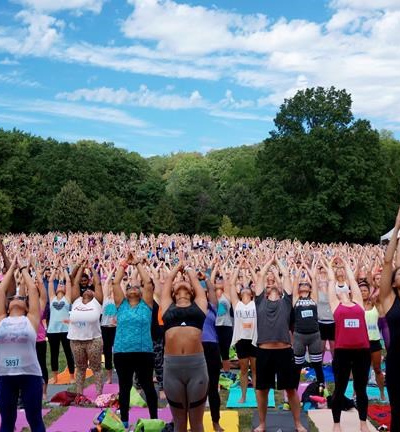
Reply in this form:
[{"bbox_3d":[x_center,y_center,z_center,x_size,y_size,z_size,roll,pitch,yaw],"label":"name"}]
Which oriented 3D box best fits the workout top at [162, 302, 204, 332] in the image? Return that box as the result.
[{"bbox_3d":[-0.123,0.757,5.650,0.330,0.240,0.240,0,-20,0],"label":"workout top"}]

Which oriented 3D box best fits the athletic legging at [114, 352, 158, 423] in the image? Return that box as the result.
[{"bbox_3d":[-0.698,1.856,8.200,0.470,0.760,0.290,0,-5,3],"label":"athletic legging"}]

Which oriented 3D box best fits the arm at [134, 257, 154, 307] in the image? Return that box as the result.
[{"bbox_3d":[-0.619,0.718,8.300,0.210,0.530,0.200,0,-5,3],"label":"arm"}]

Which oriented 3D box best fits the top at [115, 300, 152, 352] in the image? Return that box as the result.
[{"bbox_3d":[-0.729,1.200,8.300,0.420,0.570,0.280,0,-13,0],"label":"top"}]

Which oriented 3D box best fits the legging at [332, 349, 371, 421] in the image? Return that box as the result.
[{"bbox_3d":[1.620,1.812,8.100,0.420,0.790,0.290,0,-5,3],"label":"legging"}]

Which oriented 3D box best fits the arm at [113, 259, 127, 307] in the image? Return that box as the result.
[{"bbox_3d":[-0.871,0.729,8.300,0.170,0.510,0.200,0,-5,3],"label":"arm"}]

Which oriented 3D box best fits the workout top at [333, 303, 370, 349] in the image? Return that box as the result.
[{"bbox_3d":[1.600,1.156,8.000,0.380,0.510,0.290,-4,-11,5],"label":"workout top"}]

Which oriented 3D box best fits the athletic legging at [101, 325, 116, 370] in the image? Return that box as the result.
[{"bbox_3d":[-1.421,2.100,12.100,0.320,0.740,0.270,0,-3,5],"label":"athletic legging"}]

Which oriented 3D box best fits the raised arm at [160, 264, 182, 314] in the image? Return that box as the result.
[{"bbox_3d":[-0.257,0.632,6.600,0.190,0.450,0.200,0,-5,3],"label":"raised arm"}]

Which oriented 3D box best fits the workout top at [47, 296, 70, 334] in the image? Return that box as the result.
[{"bbox_3d":[-2.289,1.615,12.300,0.360,0.590,0.250,0,-11,0],"label":"workout top"}]

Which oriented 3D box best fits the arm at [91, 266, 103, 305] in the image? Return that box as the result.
[{"bbox_3d":[-1.421,0.963,10.500,0.160,0.530,0.200,0,-5,3],"label":"arm"}]

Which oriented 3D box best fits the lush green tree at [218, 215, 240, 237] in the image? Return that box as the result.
[{"bbox_3d":[3.198,1.739,85.000,2.500,4.000,2.500,0,-5,3],"label":"lush green tree"}]

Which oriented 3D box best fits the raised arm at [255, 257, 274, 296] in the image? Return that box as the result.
[{"bbox_3d":[0.690,0.647,8.100,0.180,0.500,0.200,12,-27,5],"label":"raised arm"}]

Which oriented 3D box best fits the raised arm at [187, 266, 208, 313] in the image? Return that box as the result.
[{"bbox_3d":[-0.022,0.640,6.600,0.180,0.410,0.200,0,-5,3],"label":"raised arm"}]

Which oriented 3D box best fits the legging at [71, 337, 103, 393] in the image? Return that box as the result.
[{"bbox_3d":[-1.574,2.064,10.600,0.420,0.840,0.300,0,-5,0],"label":"legging"}]

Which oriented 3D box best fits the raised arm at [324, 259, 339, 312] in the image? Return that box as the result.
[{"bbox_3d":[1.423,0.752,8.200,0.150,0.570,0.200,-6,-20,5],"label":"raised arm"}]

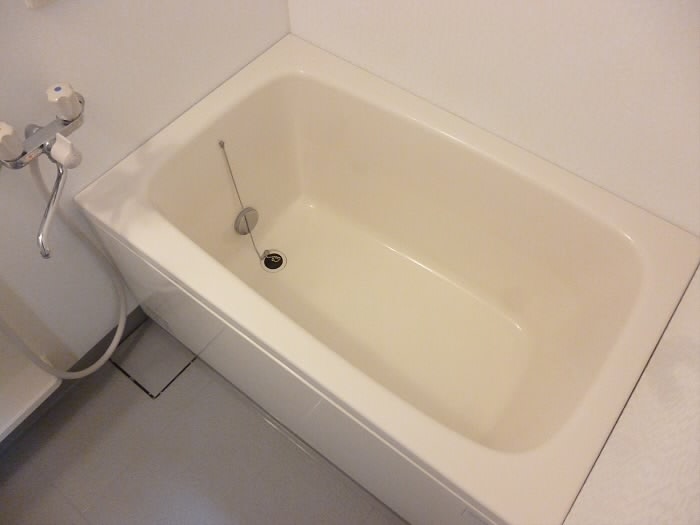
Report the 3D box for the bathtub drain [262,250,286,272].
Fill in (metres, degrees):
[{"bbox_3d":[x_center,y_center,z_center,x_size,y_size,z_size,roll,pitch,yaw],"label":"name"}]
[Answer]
[{"bbox_3d":[-0.227,-0.005,1.696,0.075,0.020,0.075,0,57,1],"label":"bathtub drain"}]

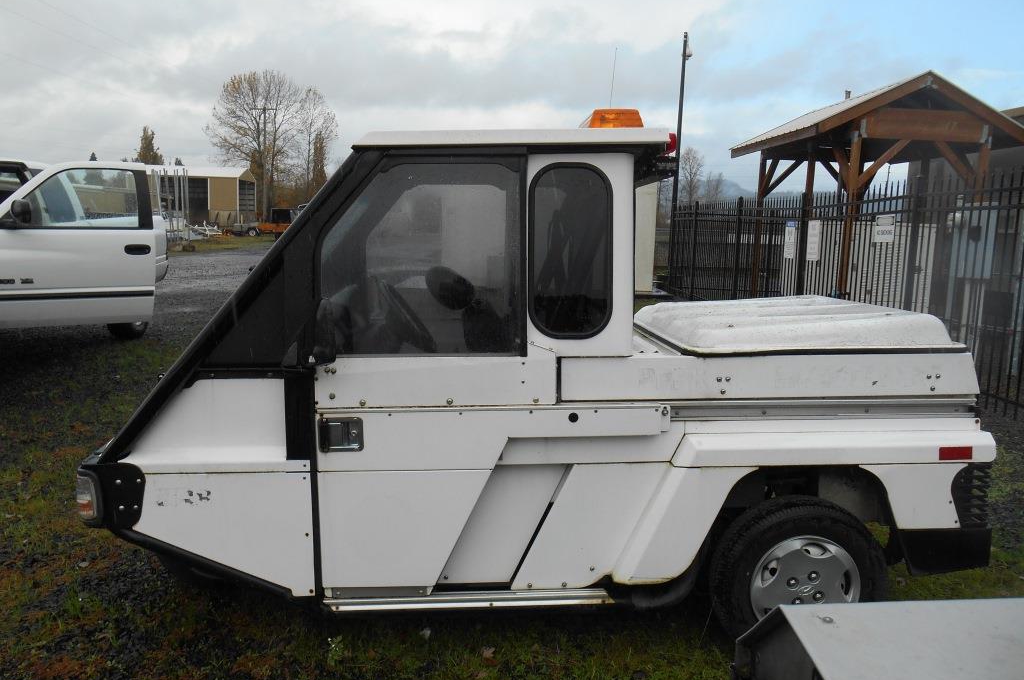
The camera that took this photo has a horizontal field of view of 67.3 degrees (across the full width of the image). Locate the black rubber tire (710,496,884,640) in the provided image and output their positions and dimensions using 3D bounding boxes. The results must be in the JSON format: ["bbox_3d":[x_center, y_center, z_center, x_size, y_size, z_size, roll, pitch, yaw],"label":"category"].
[{"bbox_3d":[0.971,0.816,2.624,0.562,0.562,0.175,-1,8,-1],"label":"black rubber tire"}]

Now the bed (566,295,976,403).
[{"bbox_3d":[0.845,-0.017,3.112,1.385,0.275,1.170,-1,8,-1],"label":"bed"}]

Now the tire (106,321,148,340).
[{"bbox_3d":[-4.350,-0.377,8.747,0.250,0.750,0.750,1,8,-10],"label":"tire"}]

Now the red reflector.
[{"bbox_3d":[1.424,0.364,2.473,0.107,0.044,0.008,-1,8,-1],"label":"red reflector"}]

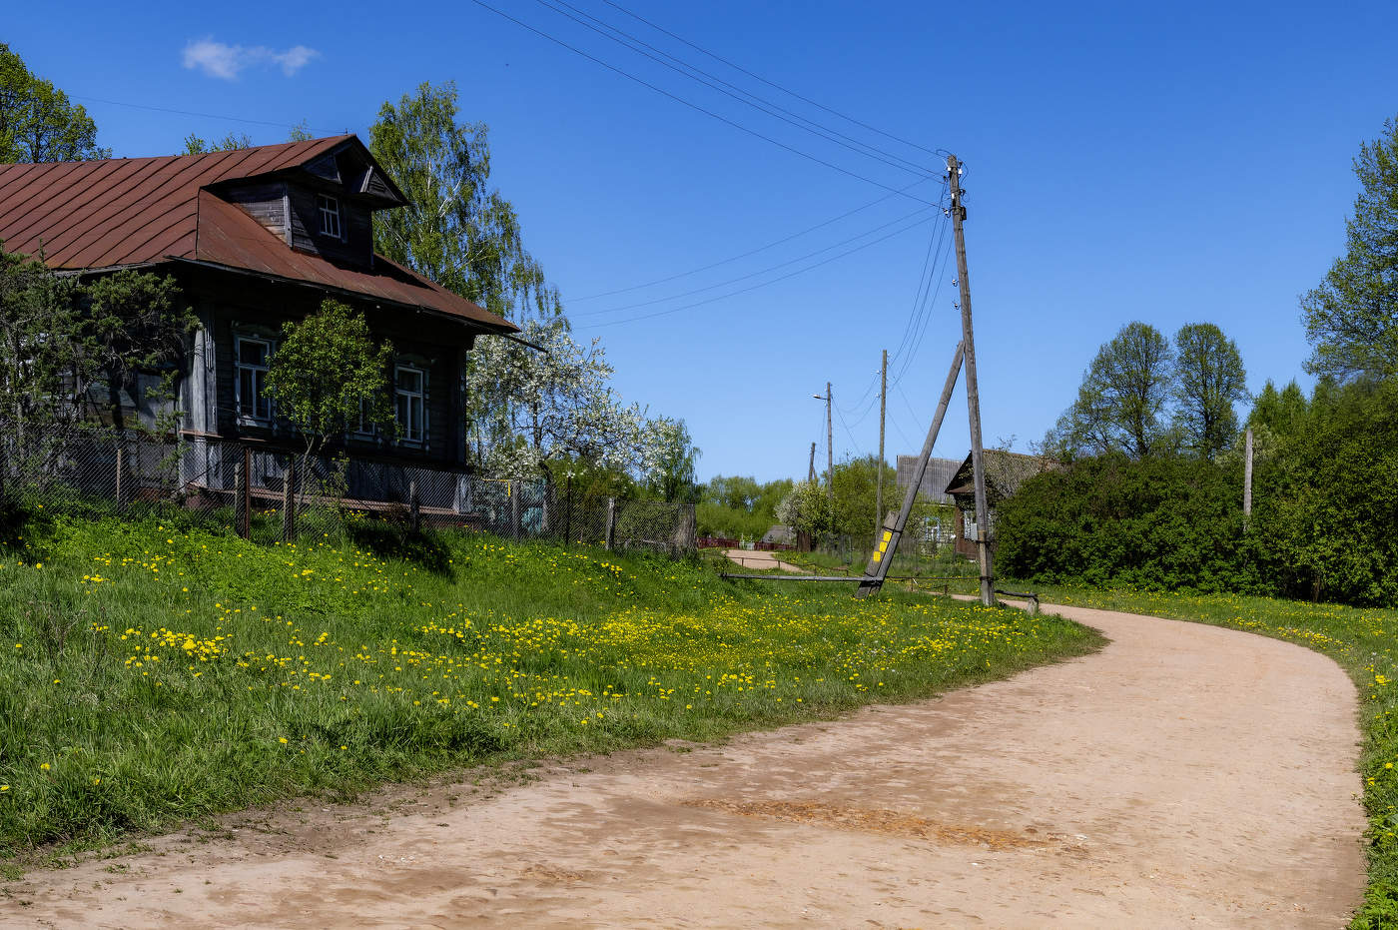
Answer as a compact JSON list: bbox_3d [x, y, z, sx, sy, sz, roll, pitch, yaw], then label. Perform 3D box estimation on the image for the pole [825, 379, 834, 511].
[{"bbox_3d":[6.600,-0.050,98.000,0.220,8.300,0.220,-1,-2,0],"label":"pole"}]

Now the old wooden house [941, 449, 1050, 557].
[{"bbox_3d":[14.600,1.800,86.000,6.200,5.000,4.900,1,-2,-26],"label":"old wooden house"}]

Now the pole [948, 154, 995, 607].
[{"bbox_3d":[4.920,-1.520,35.000,0.250,8.150,0.250,-4,-2,0],"label":"pole"}]

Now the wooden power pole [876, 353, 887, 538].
[{"bbox_3d":[7.200,-0.550,77.000,0.220,8.100,0.220,2,-2,0],"label":"wooden power pole"}]

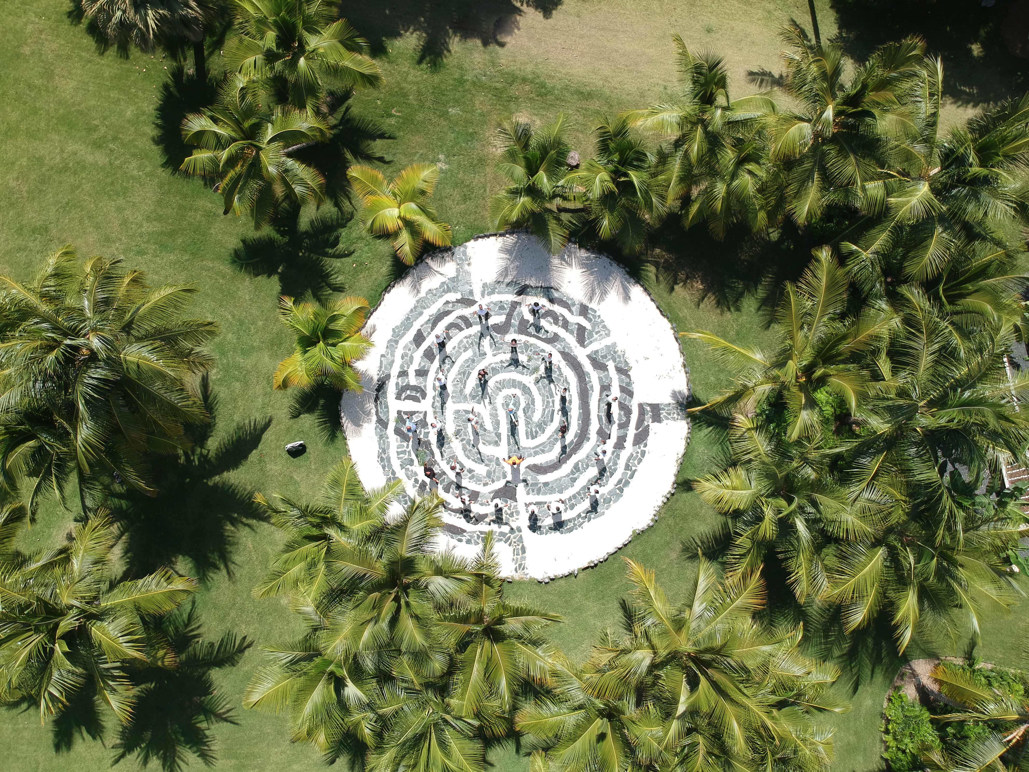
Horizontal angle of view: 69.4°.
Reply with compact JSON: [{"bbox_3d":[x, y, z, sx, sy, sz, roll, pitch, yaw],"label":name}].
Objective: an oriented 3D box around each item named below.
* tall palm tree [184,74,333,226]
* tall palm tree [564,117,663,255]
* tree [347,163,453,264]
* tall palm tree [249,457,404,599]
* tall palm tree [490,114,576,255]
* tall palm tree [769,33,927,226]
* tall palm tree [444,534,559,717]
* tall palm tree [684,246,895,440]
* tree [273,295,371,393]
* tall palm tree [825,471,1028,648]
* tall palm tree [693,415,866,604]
[{"bbox_3d":[-11.099,-9.913,33.025,6.320,5.600,6.330,0,86,0],"label":"tall palm tree"},{"bbox_3d":[4.306,-8.551,33.071,4.340,5.200,5.790,0,86,0],"label":"tall palm tree"},{"bbox_3d":[-6.523,-9.892,41.420,5.950,4.200,5.860,0,85,0],"label":"tree"},{"bbox_3d":[-7.689,5.899,31.742,6.080,5.900,5.680,0,86,0],"label":"tall palm tree"},{"bbox_3d":[1.023,-11.222,40.633,4.760,6.000,7.300,0,85,0],"label":"tall palm tree"},{"bbox_3d":[13.455,-10.345,31.860,6.440,7.800,7.730,0,86,0],"label":"tall palm tree"},{"bbox_3d":[-0.561,9.708,31.345,4.920,6.100,7.310,0,86,0],"label":"tall palm tree"},{"bbox_3d":[11.405,-1.684,32.056,8.750,6.200,7.800,0,86,0],"label":"tall palm tree"},{"bbox_3d":[-10.586,-2.371,40.461,5.390,4.800,5.440,0,85,0],"label":"tree"},{"bbox_3d":[20.041,8.544,37.398,9.800,9.000,8.950,0,85,0],"label":"tall palm tree"},{"bbox_3d":[13.069,6.157,37.857,8.510,8.500,9.210,0,85,0],"label":"tall palm tree"}]

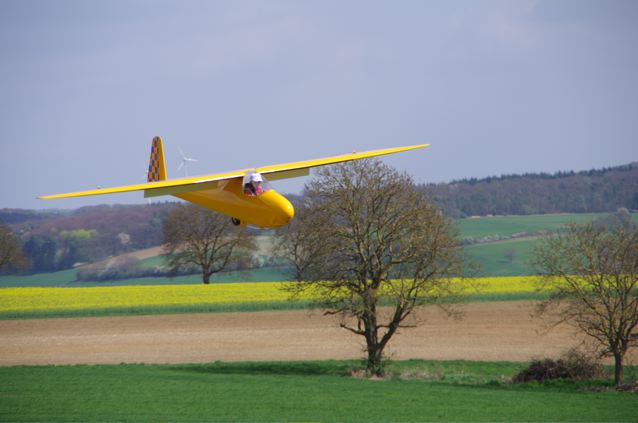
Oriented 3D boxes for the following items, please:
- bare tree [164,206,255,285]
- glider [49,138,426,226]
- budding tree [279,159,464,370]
[{"bbox_3d":[-11.030,3.430,360.000,9.470,8.260,9.200,0,0,0],"label":"bare tree"},{"bbox_3d":[-2.215,-0.573,77.870,10.400,1.650,5.550,-8,11,-37],"label":"glider"},{"bbox_3d":[2.450,2.660,170.000,9.130,10.370,9.000,0,0,0],"label":"budding tree"}]

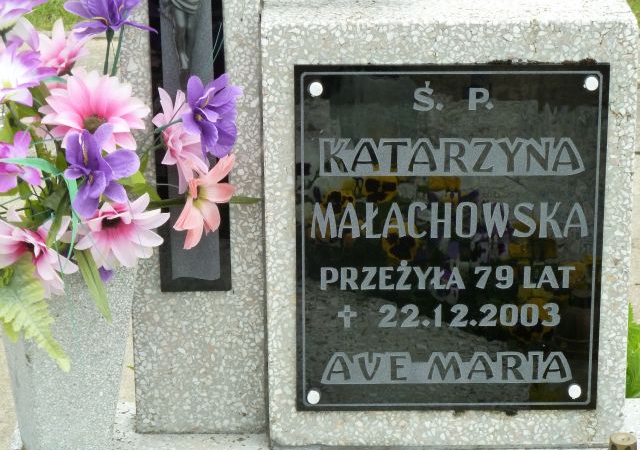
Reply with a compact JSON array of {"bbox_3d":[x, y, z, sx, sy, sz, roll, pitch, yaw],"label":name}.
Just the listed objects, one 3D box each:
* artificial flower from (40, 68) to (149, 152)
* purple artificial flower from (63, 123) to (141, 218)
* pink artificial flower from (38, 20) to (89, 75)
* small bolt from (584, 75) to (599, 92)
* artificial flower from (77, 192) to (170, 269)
[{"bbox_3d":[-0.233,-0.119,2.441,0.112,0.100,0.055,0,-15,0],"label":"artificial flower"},{"bbox_3d":[-0.225,-0.056,2.442,0.082,0.100,0.065,-2,5,-5],"label":"purple artificial flower"},{"bbox_3d":[-0.267,-0.185,2.466,0.066,0.060,0.060,0,20,0],"label":"pink artificial flower"},{"bbox_3d":[0.289,-0.150,2.517,0.015,0.015,0.006,0,20,0],"label":"small bolt"},{"bbox_3d":[-0.208,0.007,2.481,0.100,0.088,0.055,-8,21,-21],"label":"artificial flower"}]

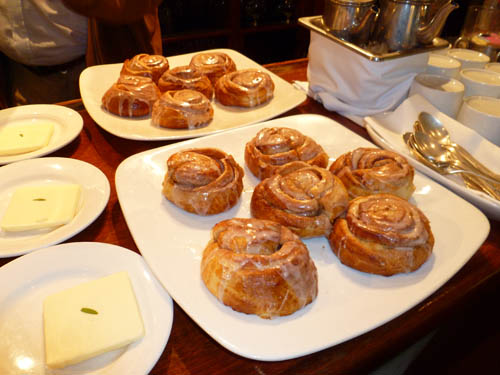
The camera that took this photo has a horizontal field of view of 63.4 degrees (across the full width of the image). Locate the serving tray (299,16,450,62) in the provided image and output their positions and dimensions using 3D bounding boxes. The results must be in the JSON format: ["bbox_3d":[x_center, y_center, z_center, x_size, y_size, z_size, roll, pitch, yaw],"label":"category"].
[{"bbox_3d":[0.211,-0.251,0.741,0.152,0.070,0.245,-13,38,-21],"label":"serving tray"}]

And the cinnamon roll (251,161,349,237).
[{"bbox_3d":[0.056,0.011,0.453,0.108,0.051,0.108,2,35,-1],"label":"cinnamon roll"}]

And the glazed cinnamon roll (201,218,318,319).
[{"bbox_3d":[0.009,0.070,0.370,0.105,0.050,0.105,2,35,-1],"label":"glazed cinnamon roll"}]

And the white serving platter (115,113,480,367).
[{"bbox_3d":[0.051,0.017,0.485,0.361,0.027,0.361,-19,41,-28],"label":"white serving platter"}]

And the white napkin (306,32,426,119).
[{"bbox_3d":[0.215,-0.219,0.749,0.140,0.105,0.212,-13,38,-21],"label":"white napkin"}]

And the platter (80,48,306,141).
[{"bbox_3d":[-0.114,-0.177,0.744,0.357,0.027,0.357,-18,40,-26],"label":"platter"}]

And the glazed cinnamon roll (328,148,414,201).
[{"bbox_3d":[0.149,-0.012,0.494,0.101,0.050,0.101,3,35,0],"label":"glazed cinnamon roll"}]

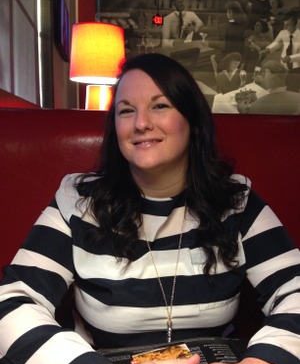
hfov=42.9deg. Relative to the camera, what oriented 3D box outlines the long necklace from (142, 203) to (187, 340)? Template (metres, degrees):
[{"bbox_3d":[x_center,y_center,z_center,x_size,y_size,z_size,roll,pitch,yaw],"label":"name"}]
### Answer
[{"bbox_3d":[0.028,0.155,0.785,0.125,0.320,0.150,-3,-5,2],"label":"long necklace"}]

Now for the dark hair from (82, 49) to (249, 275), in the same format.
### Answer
[{"bbox_3d":[0.027,-0.042,0.830,0.340,0.460,0.250,-4,-1,12],"label":"dark hair"}]

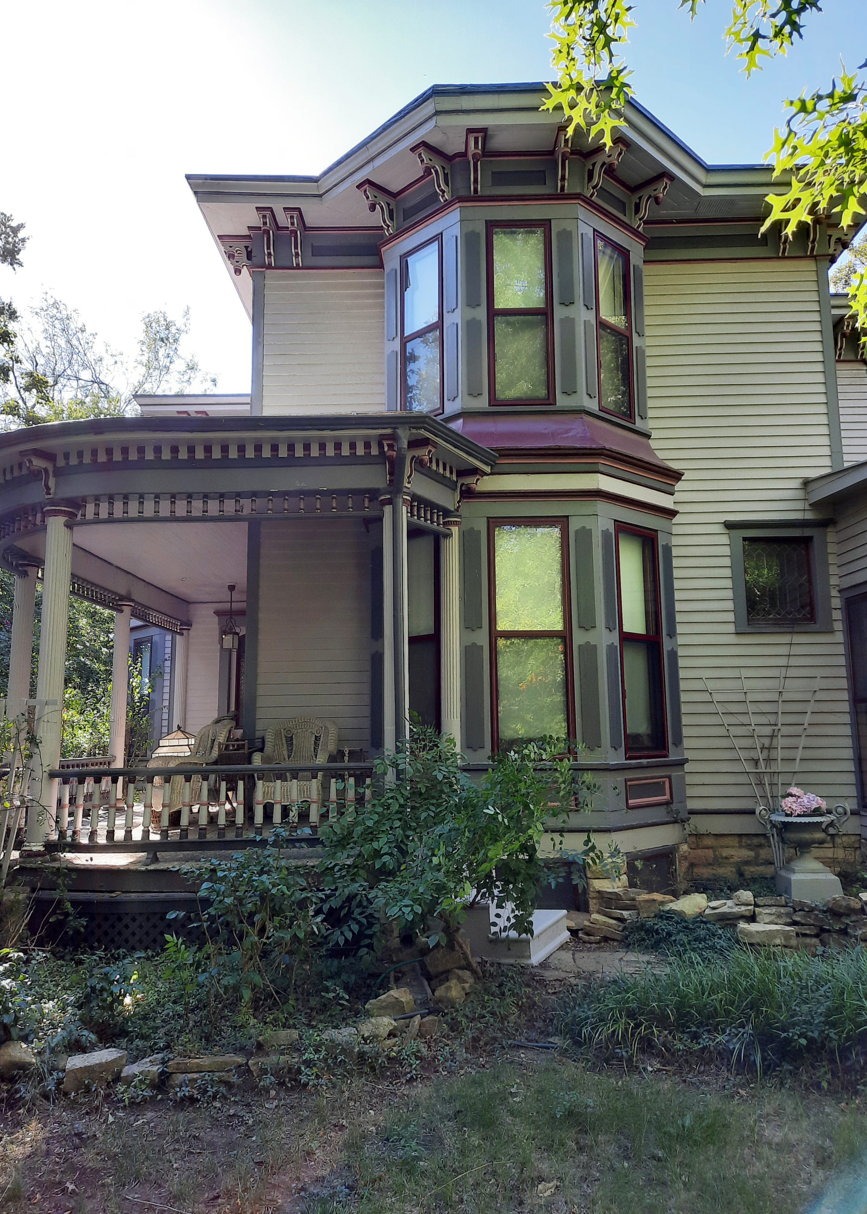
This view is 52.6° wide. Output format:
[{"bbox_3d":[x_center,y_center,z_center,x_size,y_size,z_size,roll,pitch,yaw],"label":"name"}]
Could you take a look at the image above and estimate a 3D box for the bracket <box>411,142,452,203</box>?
[{"bbox_3d":[-0.010,-4.274,8.661,0.410,0.425,0.200,7,-11,-42],"label":"bracket"}]

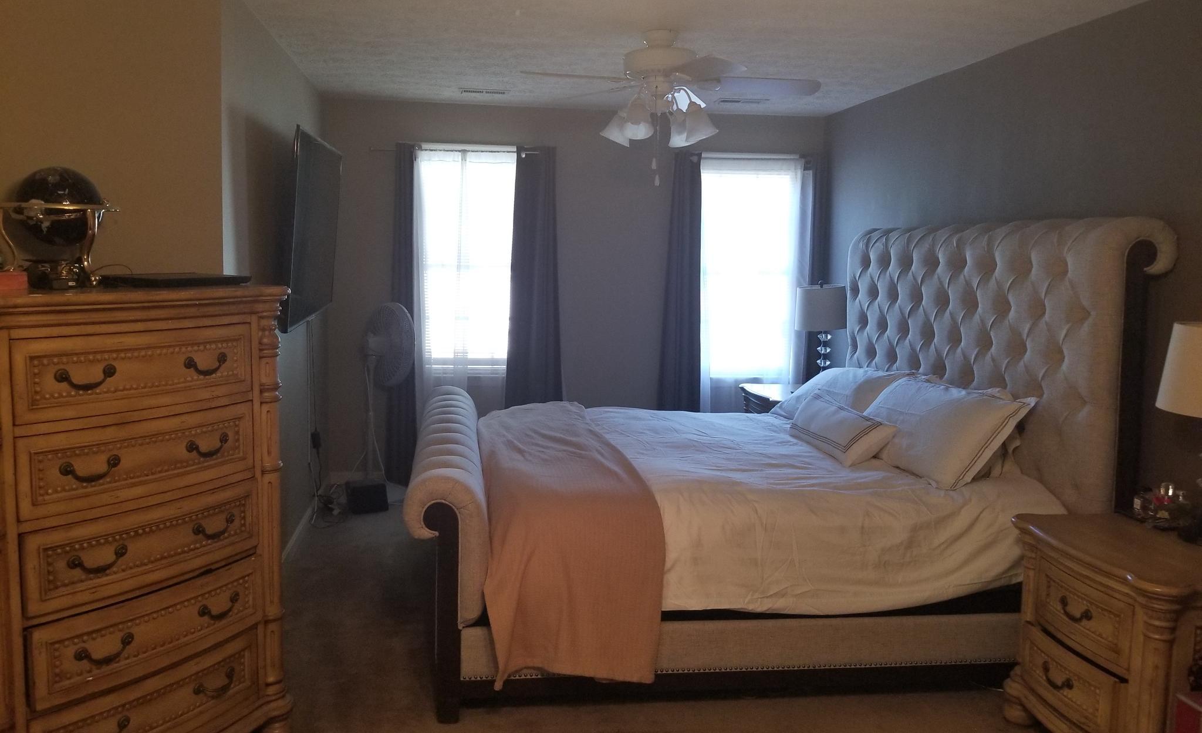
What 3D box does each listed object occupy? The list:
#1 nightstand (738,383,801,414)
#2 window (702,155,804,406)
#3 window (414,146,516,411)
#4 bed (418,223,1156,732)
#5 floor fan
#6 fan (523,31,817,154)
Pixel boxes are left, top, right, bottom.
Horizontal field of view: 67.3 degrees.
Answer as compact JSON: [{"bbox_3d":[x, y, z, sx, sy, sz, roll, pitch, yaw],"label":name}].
[{"bbox_3d":[1.186,0.498,5.476,0.540,0.690,0.660,0,7,-9],"label":"nightstand"},{"bbox_3d":[0.965,-0.621,6.026,0.690,1.550,0.100,0,7,-9],"label":"window"},{"bbox_3d":[-0.857,-0.619,5.734,0.650,1.550,0.100,0,7,-9],"label":"window"},{"bbox_3d":[0.516,0.192,3.917,2.540,1.650,2.000,0,7,-8],"label":"bed"},{"bbox_3d":[-1.324,0.212,5.365,0.420,1.190,0.480,-4,8,-35],"label":"floor fan"},{"bbox_3d":[0.282,-1.194,3.927,1.300,0.490,1.300,0,7,-9],"label":"fan"}]

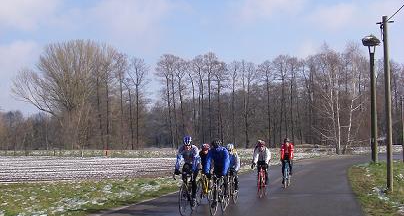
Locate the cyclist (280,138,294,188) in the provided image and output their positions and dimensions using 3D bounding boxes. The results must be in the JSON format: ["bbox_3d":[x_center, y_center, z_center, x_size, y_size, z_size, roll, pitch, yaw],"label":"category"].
[{"bbox_3d":[2.933,1.894,20.335,0.480,1.660,1.680,-1,-3,14],"label":"cyclist"}]

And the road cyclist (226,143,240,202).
[{"bbox_3d":[0.756,1.671,14.823,0.500,1.560,1.680,-1,-3,14],"label":"road cyclist"}]

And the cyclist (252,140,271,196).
[{"bbox_3d":[1.774,1.747,17.174,0.550,1.650,1.680,-1,-3,14],"label":"cyclist"}]

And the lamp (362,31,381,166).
[{"bbox_3d":[9.560,-0.495,33.191,0.950,7.200,0.950,-1,-3,14],"label":"lamp"}]

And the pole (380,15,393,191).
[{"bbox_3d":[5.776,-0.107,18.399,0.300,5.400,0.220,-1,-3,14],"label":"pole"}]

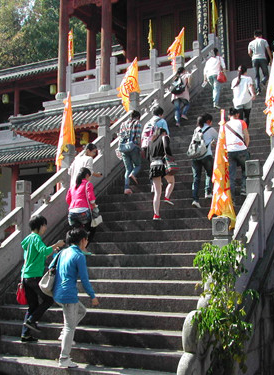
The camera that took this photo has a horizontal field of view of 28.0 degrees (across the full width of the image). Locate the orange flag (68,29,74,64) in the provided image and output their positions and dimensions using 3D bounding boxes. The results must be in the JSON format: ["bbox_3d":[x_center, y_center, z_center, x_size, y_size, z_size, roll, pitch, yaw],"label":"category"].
[{"bbox_3d":[-2.395,-5.115,19.771,0.200,1.150,0.150,-4,-9,29],"label":"orange flag"}]

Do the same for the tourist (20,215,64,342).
[{"bbox_3d":[-1.197,1.110,6.847,0.430,1.540,0.480,-6,-10,40],"label":"tourist"}]

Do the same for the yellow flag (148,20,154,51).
[{"bbox_3d":[0.437,-4.850,17.749,0.200,1.050,0.150,-4,-9,29],"label":"yellow flag"}]

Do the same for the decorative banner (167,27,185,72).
[{"bbox_3d":[1.079,-3.771,15.000,0.480,1.270,0.200,0,-5,6],"label":"decorative banner"}]

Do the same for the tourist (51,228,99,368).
[{"bbox_3d":[-0.728,1.314,6.500,0.470,1.620,0.520,-3,-7,33],"label":"tourist"}]

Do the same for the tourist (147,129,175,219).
[{"bbox_3d":[0.412,-0.221,9.237,0.440,1.570,0.460,-5,-9,30],"label":"tourist"}]

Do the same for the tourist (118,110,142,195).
[{"bbox_3d":[-0.143,-0.670,10.500,0.440,1.600,0.460,-2,-6,25],"label":"tourist"}]

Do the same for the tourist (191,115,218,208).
[{"bbox_3d":[1.130,-0.439,9.188,0.440,1.610,0.480,-5,-9,35],"label":"tourist"}]

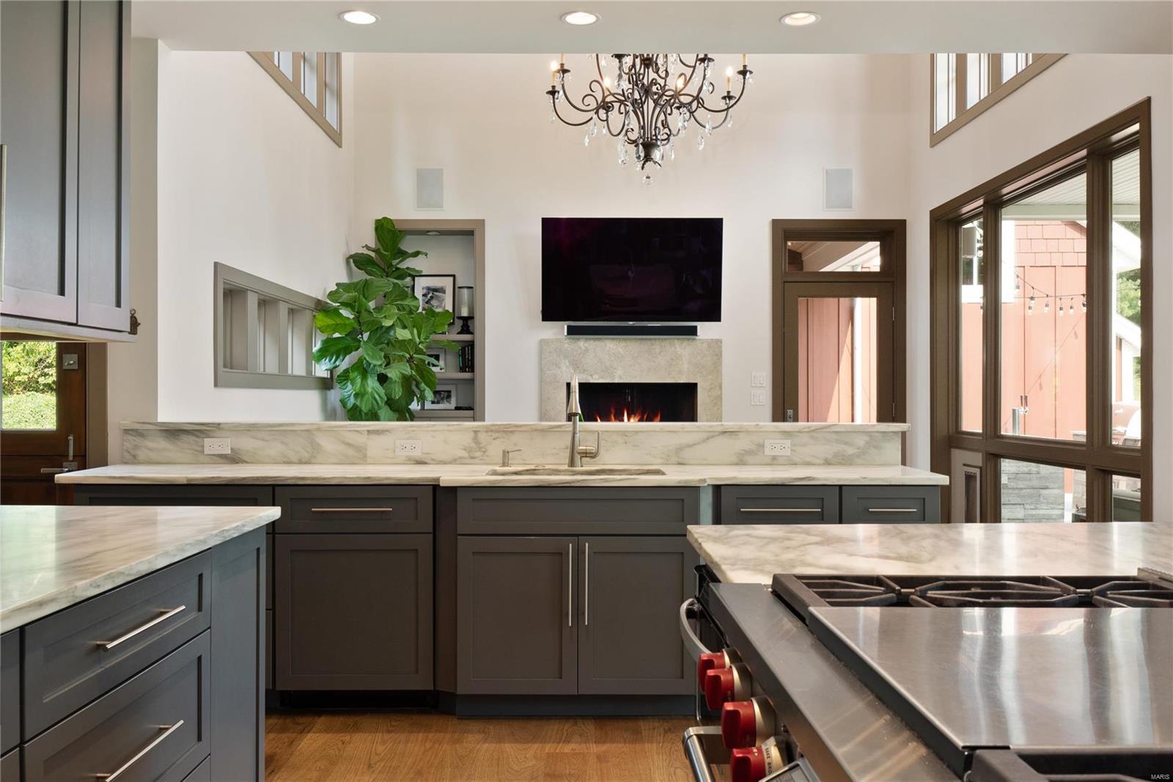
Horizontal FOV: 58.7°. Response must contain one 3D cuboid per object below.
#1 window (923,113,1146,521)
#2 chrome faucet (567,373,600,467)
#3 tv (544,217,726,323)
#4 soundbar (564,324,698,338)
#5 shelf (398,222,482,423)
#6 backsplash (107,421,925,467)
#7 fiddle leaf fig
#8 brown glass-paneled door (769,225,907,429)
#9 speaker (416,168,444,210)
[{"bbox_3d":[2.735,-0.120,6.450,0.180,2.520,3.110,0,0,0],"label":"window"},{"bbox_3d":[-0.007,0.122,4.325,0.137,0.400,0.260,0,0,0],"label":"chrome faucet"},{"bbox_3d":[0.366,-0.965,8.330,1.447,0.826,0.070,0,3,0],"label":"tv"},{"bbox_3d":[0.364,-0.478,8.340,1.070,0.086,0.100,0,0,0],"label":"soundbar"},{"bbox_3d":[-1.257,-0.070,8.530,0.887,2.610,0.320,0,0,0],"label":"shelf"},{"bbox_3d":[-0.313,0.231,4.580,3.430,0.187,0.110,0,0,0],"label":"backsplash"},{"bbox_3d":[-1.354,0.030,7.020,0.950,2.410,0.920,0,0,0],"label":"fiddle leaf fig"},{"bbox_3d":[2.035,-0.070,8.450,1.085,2.610,0.140,0,0,0],"label":"brown glass-paneled door"},{"bbox_3d":[-1.260,-1.624,8.410,0.230,0.338,0.050,0,0,0],"label":"speaker"}]

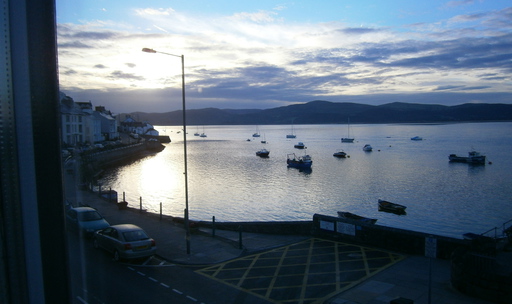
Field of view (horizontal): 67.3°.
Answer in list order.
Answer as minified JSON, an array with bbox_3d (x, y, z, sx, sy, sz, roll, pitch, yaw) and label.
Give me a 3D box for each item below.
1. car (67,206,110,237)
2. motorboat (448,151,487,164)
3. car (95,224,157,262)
[{"bbox_3d":[-10.721,4.416,24.144,1.720,1.450,4.150,-5,6,-44],"label":"car"},{"bbox_3d":[46.371,1.157,84.250,7.500,2.650,2.500,2,5,35],"label":"motorboat"},{"bbox_3d":[-7.130,4.639,20.648,1.760,1.470,4.600,-5,6,-42],"label":"car"}]

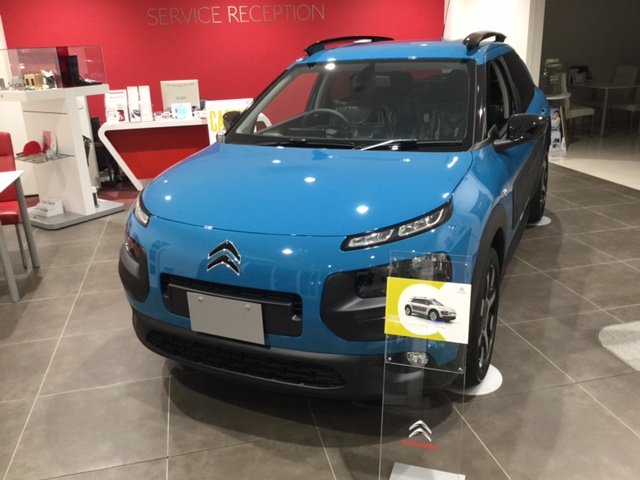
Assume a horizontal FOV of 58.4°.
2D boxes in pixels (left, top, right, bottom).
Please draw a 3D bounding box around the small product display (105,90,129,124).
[{"bbox_3d":[-2.193,-1.435,6.192,0.220,0.335,0.100,-6,19,-12],"label":"small product display"}]

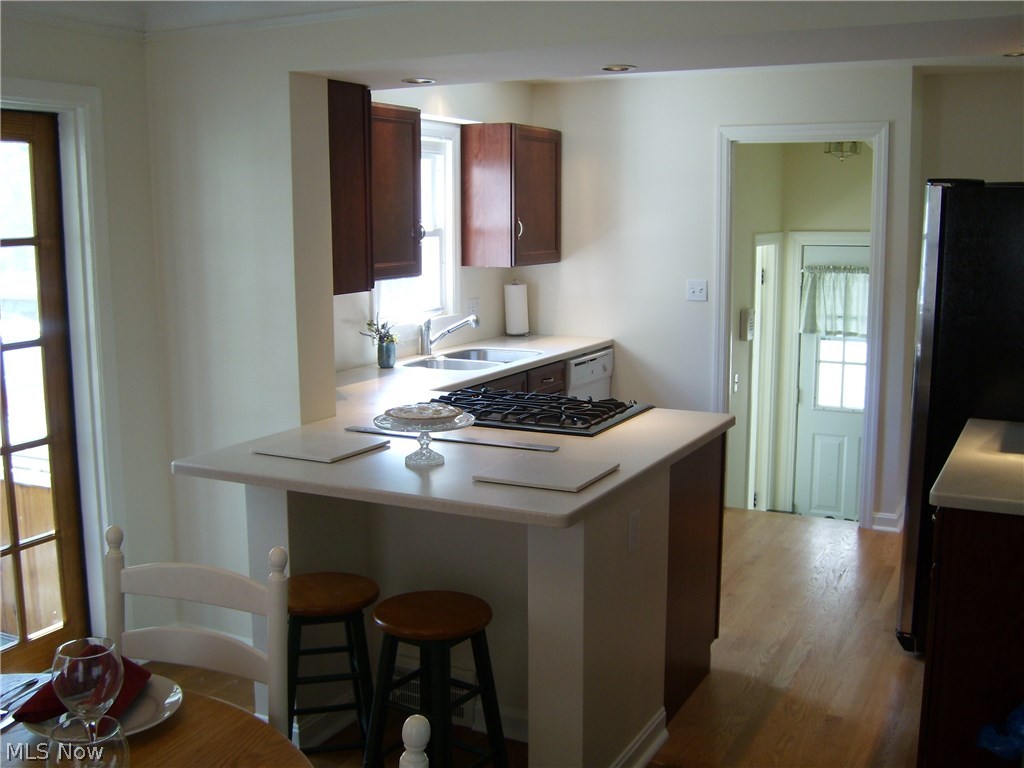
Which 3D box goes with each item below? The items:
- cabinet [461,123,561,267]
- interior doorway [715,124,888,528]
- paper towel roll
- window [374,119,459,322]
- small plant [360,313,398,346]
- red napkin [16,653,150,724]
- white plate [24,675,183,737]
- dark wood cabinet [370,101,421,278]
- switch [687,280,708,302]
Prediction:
[{"bbox_3d":[0.010,-1.068,5.928,0.324,0.762,0.628,4,10,27],"label":"cabinet"},{"bbox_3d":[1.554,-0.317,5.663,0.884,2.119,0.140,4,10,27],"label":"interior doorway"},{"bbox_3d":[0.033,-0.427,6.184,0.137,0.310,0.137,0,9,0],"label":"paper towel roll"},{"bbox_3d":[-0.501,-0.847,5.354,0.100,1.030,0.875,4,10,27],"label":"window"},{"bbox_3d":[-0.641,-0.260,5.030,0.130,0.155,0.160,4,10,27],"label":"small plant"},{"bbox_3d":[-0.756,0.538,1.873,0.250,0.100,0.135,-7,11,-37],"label":"red napkin"},{"bbox_3d":[-0.731,0.592,1.879,0.266,0.025,0.266,0,9,0],"label":"white plate"},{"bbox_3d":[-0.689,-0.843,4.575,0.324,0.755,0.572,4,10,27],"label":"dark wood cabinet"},{"bbox_3d":[1.043,-0.524,5.828,0.120,0.113,0.016,4,10,27],"label":"switch"}]

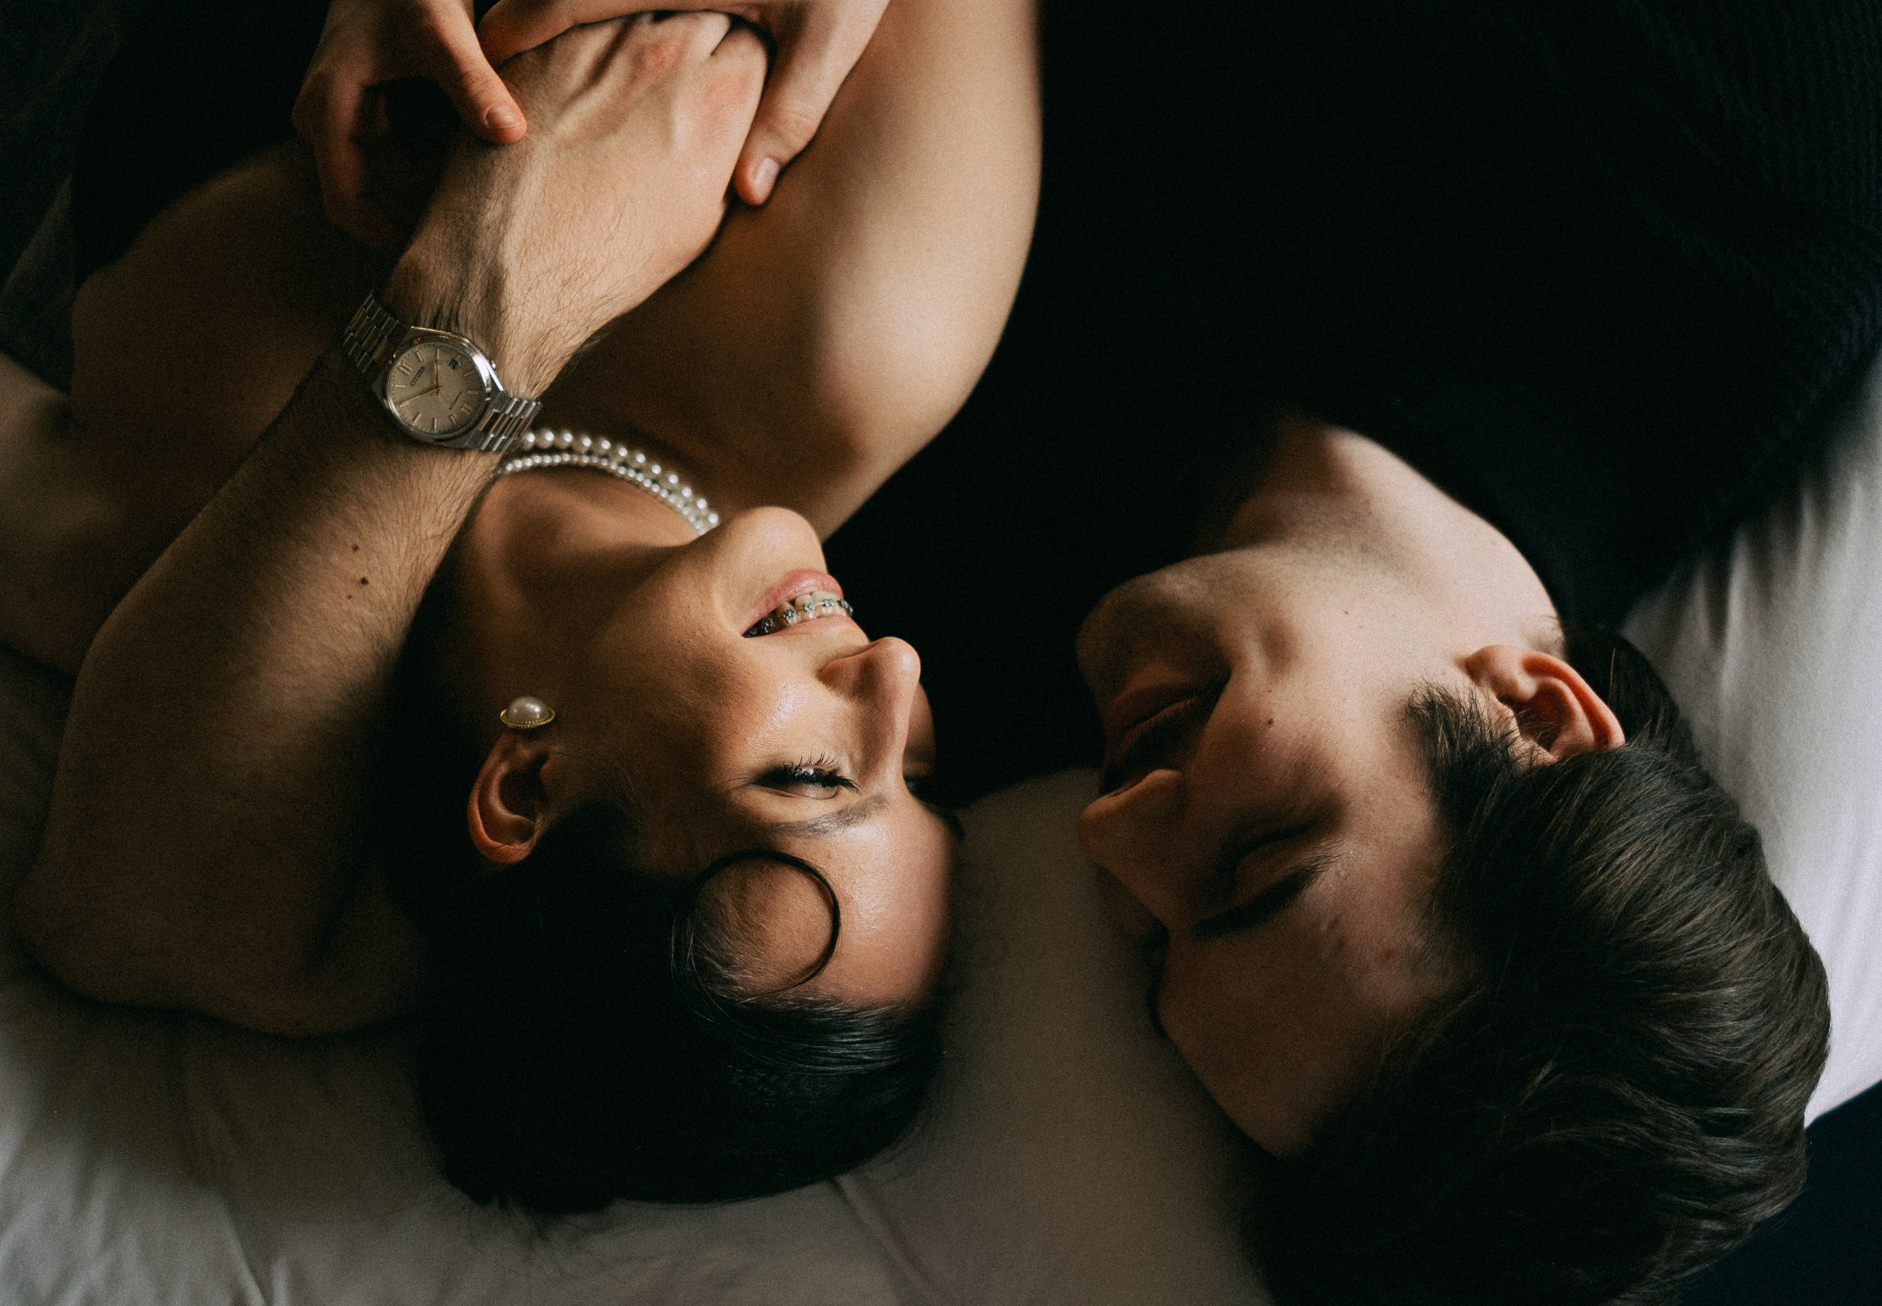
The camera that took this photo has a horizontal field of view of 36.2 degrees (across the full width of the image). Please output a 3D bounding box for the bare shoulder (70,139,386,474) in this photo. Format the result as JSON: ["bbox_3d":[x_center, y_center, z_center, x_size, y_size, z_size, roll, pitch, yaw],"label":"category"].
[{"bbox_3d":[-0.277,-0.134,1.120,0.120,0.115,0.120,-10,75,2],"label":"bare shoulder"}]

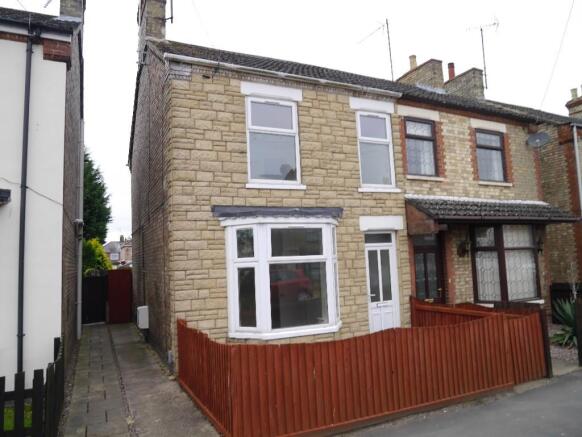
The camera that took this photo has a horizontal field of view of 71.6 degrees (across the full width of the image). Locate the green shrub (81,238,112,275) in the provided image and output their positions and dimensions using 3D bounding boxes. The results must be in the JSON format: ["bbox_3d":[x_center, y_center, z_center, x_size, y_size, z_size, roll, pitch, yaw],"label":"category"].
[{"bbox_3d":[-6.503,2.026,13.375,1.500,2.750,1.500,0,-6,-25],"label":"green shrub"}]

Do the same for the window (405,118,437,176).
[{"bbox_3d":[2.903,-1.588,9.024,0.890,1.300,0.100,0,-6,-25],"label":"window"}]

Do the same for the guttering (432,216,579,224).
[{"bbox_3d":[4.916,0.053,8.797,4.674,0.100,0.120,0,-6,-25],"label":"guttering"}]

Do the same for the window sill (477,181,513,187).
[{"bbox_3d":[4.970,-0.825,9.794,1.150,0.085,0.140,0,-6,-25],"label":"window sill"}]

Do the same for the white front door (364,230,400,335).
[{"bbox_3d":[1.852,1.349,8.182,0.840,2.156,0.100,0,-6,-25],"label":"white front door"}]

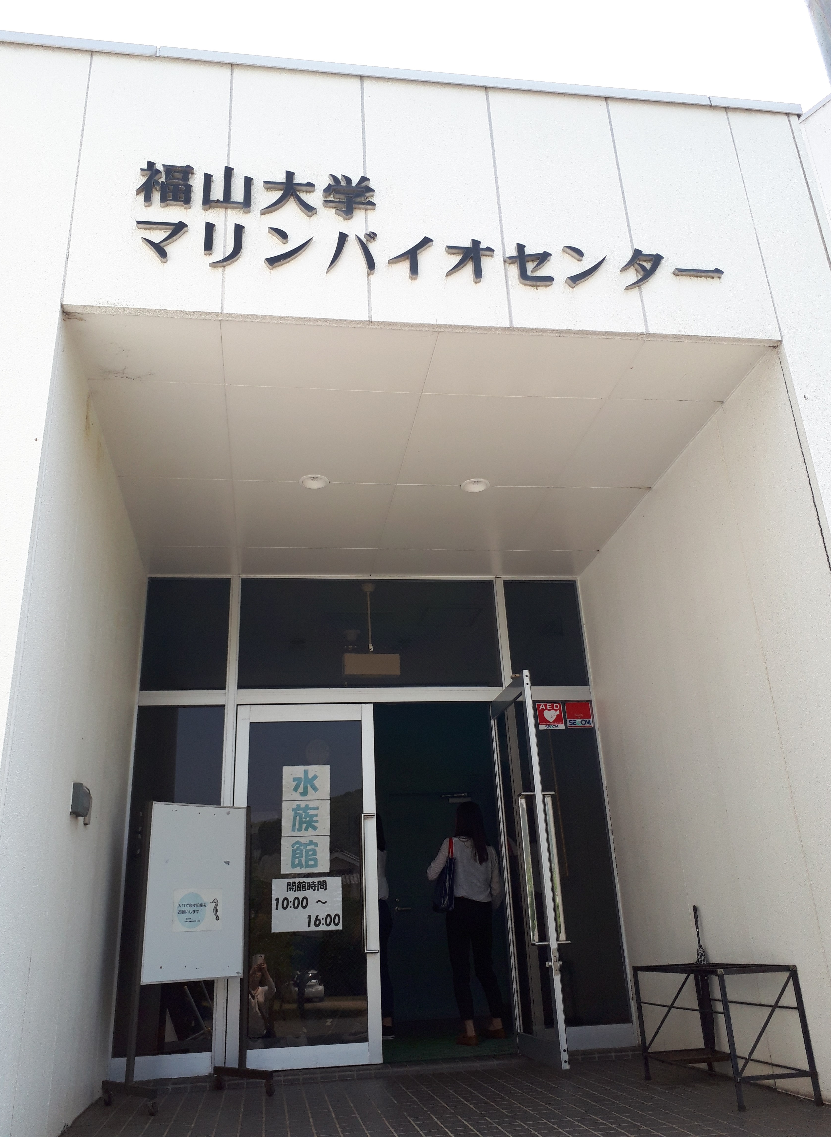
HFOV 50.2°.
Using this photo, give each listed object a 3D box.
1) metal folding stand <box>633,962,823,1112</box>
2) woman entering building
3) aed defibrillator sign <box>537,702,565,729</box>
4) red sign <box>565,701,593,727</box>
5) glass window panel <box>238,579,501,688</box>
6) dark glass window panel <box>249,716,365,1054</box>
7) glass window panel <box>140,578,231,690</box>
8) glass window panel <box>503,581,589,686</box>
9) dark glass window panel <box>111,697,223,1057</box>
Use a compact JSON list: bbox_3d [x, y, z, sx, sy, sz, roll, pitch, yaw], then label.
[{"bbox_3d":[1.449,2.207,4.273,0.385,0.540,0.975,1,-23,-10],"label":"metal folding stand"},{"bbox_3d":[0.326,2.375,6.066,0.490,1.550,0.350,0,-22,-8],"label":"woman entering building"},{"bbox_3d":[0.917,0.996,5.988,0.173,0.180,0.010,0,-22,-8],"label":"aed defibrillator sign"},{"bbox_3d":[1.115,0.992,6.017,0.172,0.178,0.010,0,-22,-8],"label":"red sign"},{"bbox_3d":[-0.301,0.437,6.062,1.775,0.775,0.040,0,-22,-8],"label":"glass window panel"},{"bbox_3d":[-0.663,1.864,5.421,0.720,1.875,0.040,0,-22,-8],"label":"dark glass window panel"},{"bbox_3d":[-1.521,0.430,5.897,0.550,0.780,0.040,0,-22,-8],"label":"glass window panel"},{"bbox_3d":[0.915,0.447,6.226,0.545,0.780,0.040,0,-22,-8],"label":"glass window panel"},{"bbox_3d":[-1.463,1.803,5.337,0.550,1.990,0.040,0,-22,-8],"label":"dark glass window panel"}]

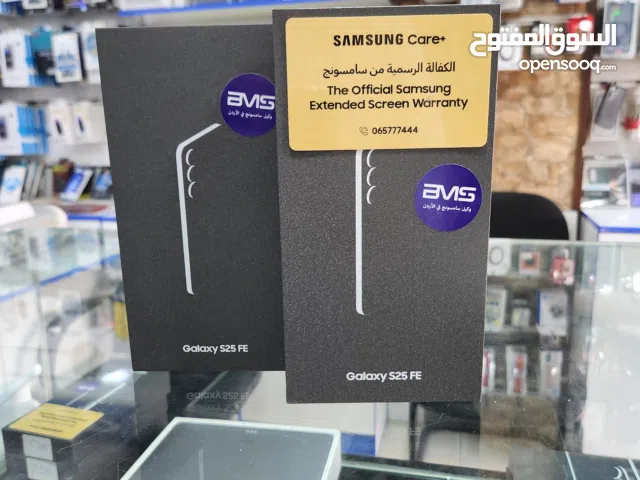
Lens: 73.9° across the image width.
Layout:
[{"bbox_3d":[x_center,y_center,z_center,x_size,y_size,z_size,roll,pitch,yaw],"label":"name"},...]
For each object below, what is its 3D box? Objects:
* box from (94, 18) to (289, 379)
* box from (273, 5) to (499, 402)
[{"bbox_3d":[-0.056,-0.016,0.224,0.090,0.171,0.026,-1,10,2],"label":"box"},{"bbox_3d":[0.028,-0.011,0.197,0.090,0.171,0.026,-1,10,1],"label":"box"}]

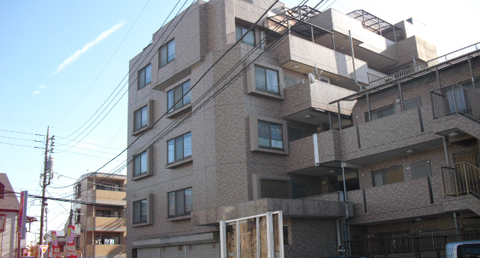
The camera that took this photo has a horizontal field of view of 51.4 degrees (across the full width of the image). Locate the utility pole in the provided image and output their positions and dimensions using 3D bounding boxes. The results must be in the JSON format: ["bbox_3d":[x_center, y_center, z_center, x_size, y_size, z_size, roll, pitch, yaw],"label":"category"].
[{"bbox_3d":[-15.754,5.801,40.052,0.800,12.400,0.700,9,-19,-38],"label":"utility pole"}]

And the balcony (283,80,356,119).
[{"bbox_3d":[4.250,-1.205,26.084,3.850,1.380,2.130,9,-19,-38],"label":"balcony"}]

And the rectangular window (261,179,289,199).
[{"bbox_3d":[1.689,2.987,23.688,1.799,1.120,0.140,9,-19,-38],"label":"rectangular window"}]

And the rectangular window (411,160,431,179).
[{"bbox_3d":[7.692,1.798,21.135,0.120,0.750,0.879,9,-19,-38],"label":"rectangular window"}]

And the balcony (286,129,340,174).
[{"bbox_3d":[3.846,1.213,24.221,1.550,1.470,3.310,9,-19,-38],"label":"balcony"}]

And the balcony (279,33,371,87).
[{"bbox_3d":[4.767,-3.676,28.019,6.400,1.380,1.010,9,-19,-38],"label":"balcony"}]

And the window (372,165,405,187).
[{"bbox_3d":[6.639,2.174,22.392,0.120,0.800,1.601,9,-19,-38],"label":"window"}]

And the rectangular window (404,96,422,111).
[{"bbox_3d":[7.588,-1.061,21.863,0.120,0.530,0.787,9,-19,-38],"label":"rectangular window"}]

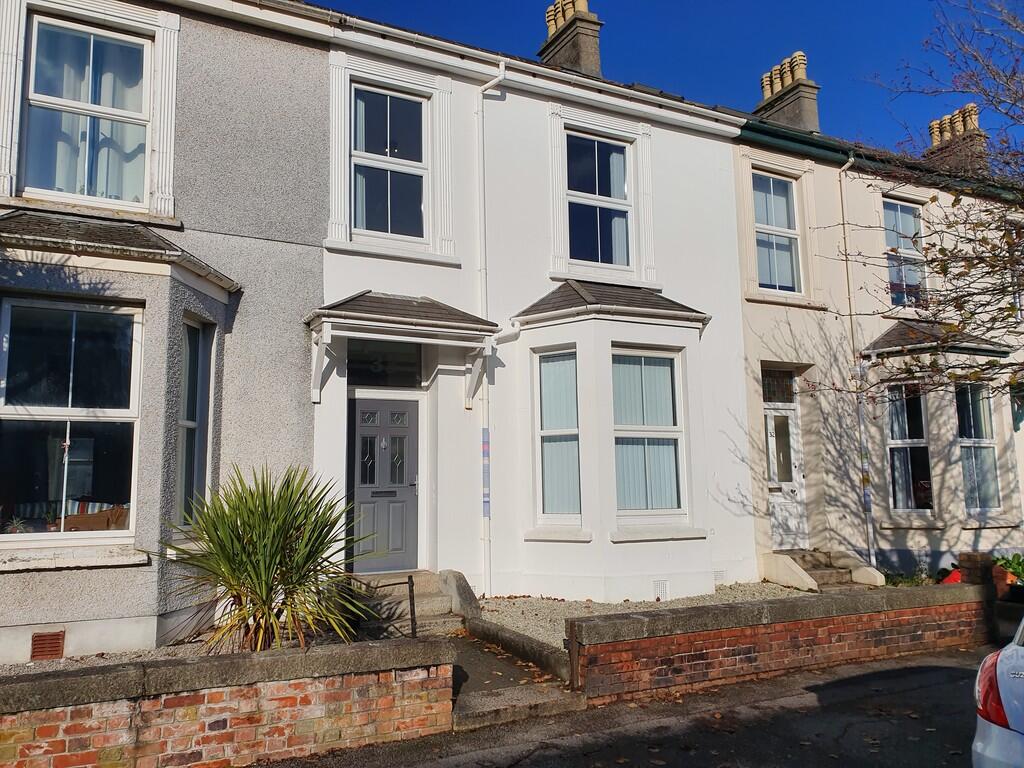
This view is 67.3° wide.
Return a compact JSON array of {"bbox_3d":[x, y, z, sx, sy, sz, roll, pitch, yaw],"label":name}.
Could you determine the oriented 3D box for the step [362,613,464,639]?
[{"bbox_3d":[-1.055,2.491,7.892,1.103,0.121,0.374,3,-8,-27],"label":"step"}]

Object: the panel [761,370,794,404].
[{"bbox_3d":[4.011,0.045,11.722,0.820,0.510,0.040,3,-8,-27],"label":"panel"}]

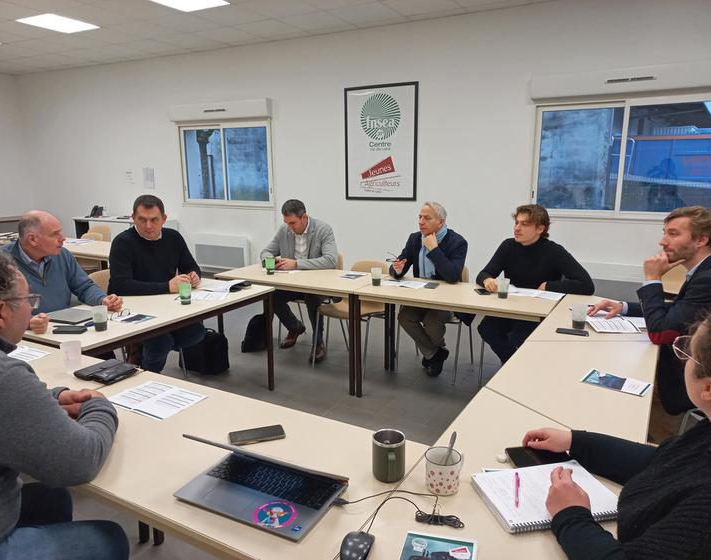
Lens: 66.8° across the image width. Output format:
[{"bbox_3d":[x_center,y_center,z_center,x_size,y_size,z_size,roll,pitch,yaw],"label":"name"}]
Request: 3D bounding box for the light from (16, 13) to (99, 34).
[{"bbox_3d":[-3.127,-2.716,5.693,0.590,0.030,0.600,5,13,27],"label":"light"}]

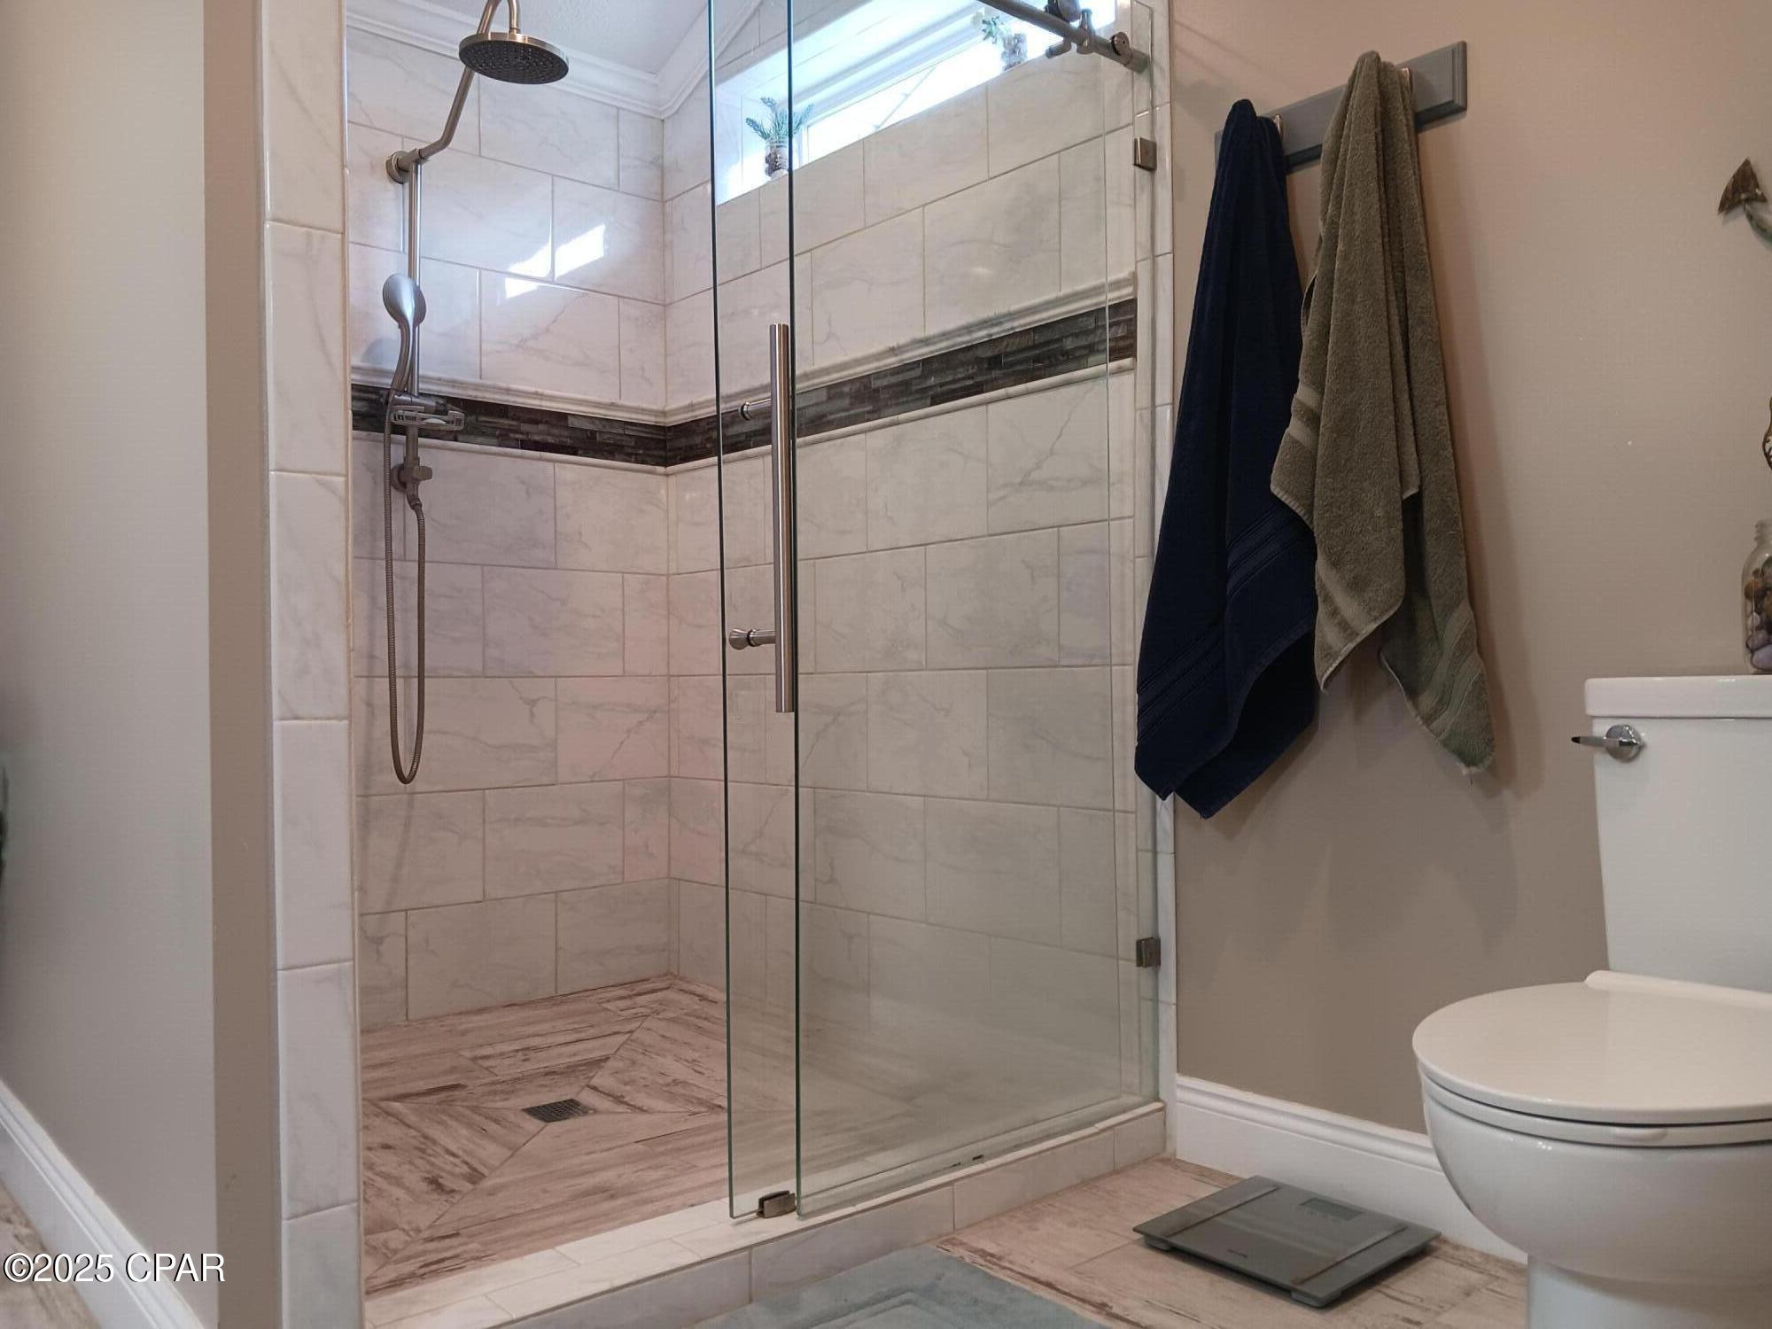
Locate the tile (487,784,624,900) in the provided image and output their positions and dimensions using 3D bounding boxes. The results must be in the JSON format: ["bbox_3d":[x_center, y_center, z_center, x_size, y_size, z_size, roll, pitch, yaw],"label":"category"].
[{"bbox_3d":[-0.779,0.410,3.263,0.356,0.251,0.010,0,-1,-42],"label":"tile"}]

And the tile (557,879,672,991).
[{"bbox_3d":[-0.660,0.657,3.362,0.314,0.234,0.010,0,-1,-42],"label":"tile"}]

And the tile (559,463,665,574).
[{"bbox_3d":[-0.668,-0.347,3.371,0.311,0.245,0.010,0,-1,-41],"label":"tile"}]

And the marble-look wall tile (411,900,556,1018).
[{"bbox_3d":[-0.912,0.656,3.139,0.355,0.236,0.010,0,-1,-42],"label":"marble-look wall tile"}]

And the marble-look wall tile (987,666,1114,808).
[{"bbox_3d":[0.314,0.132,2.512,0.010,0.251,0.338,0,-1,-42],"label":"marble-look wall tile"}]

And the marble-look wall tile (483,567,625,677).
[{"bbox_3d":[-0.783,-0.097,3.264,0.357,0.251,0.010,0,-1,-41],"label":"marble-look wall tile"}]

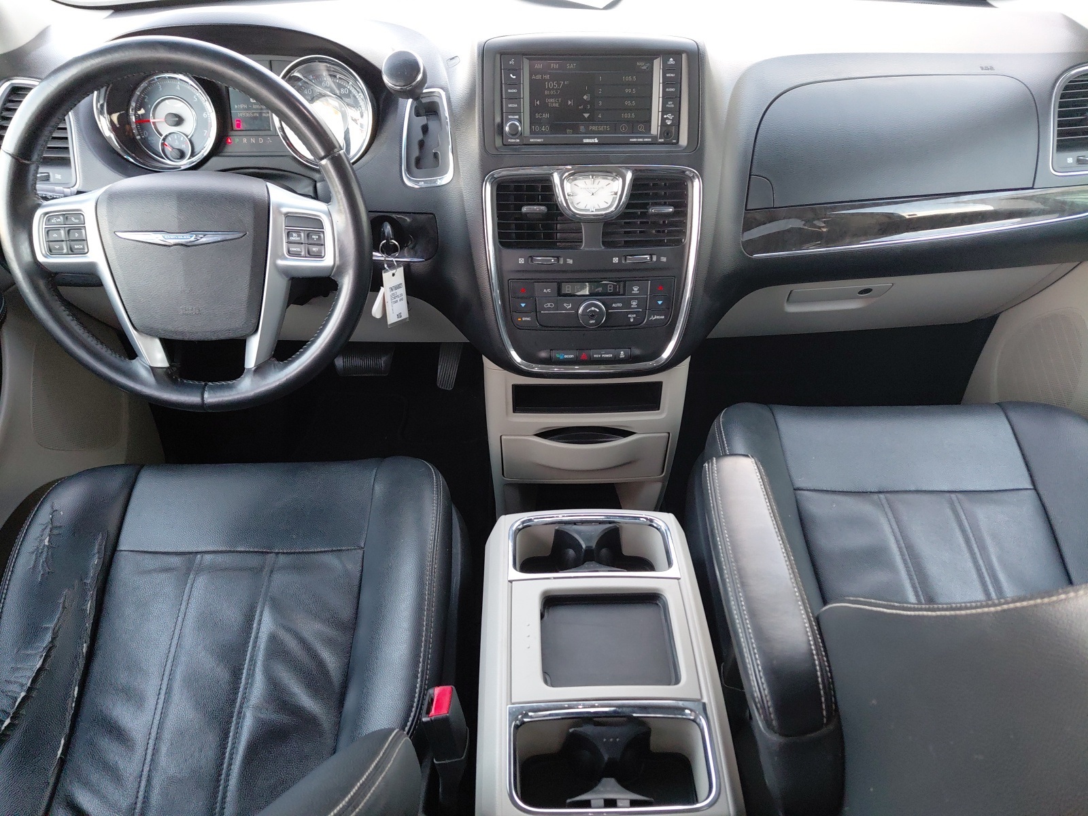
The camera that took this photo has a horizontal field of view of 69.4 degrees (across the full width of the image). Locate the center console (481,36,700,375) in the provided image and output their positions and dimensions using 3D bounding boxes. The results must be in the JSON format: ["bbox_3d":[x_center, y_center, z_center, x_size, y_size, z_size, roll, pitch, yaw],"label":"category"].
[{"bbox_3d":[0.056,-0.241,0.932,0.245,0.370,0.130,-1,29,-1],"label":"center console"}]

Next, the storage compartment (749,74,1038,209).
[{"bbox_3d":[0.428,-0.329,0.968,0.350,0.135,0.095,-4,31,-4],"label":"storage compartment"}]

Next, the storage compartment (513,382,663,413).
[{"bbox_3d":[0.057,-0.040,1.061,0.190,0.048,0.080,-1,41,-1],"label":"storage compartment"}]

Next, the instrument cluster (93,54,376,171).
[{"bbox_3d":[-0.366,-0.351,0.928,0.320,0.126,0.080,-1,29,-1],"label":"instrument cluster"}]

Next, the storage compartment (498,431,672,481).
[{"bbox_3d":[0.056,0.031,1.133,0.222,0.085,0.110,-1,41,-1],"label":"storage compartment"}]

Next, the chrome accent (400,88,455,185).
[{"bbox_3d":[-0.136,-0.312,0.914,0.060,0.118,0.028,-1,14,-1],"label":"chrome accent"}]

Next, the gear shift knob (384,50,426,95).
[{"bbox_3d":[-0.150,-0.363,0.852,0.045,0.045,0.046,0,-3,1],"label":"gear shift knob"}]

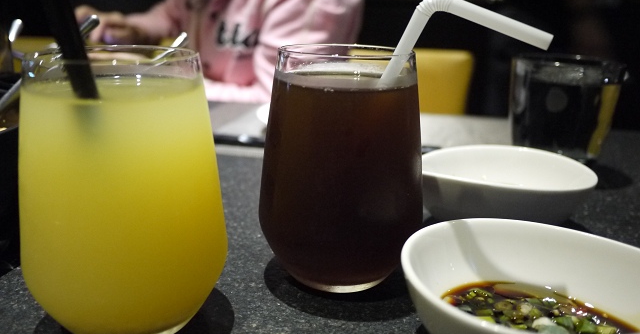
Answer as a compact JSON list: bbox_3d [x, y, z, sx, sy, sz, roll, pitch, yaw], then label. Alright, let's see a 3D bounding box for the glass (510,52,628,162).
[{"bbox_3d":[0.227,-0.056,0.488,0.096,0.087,0.096,2,18,0],"label":"glass"}]

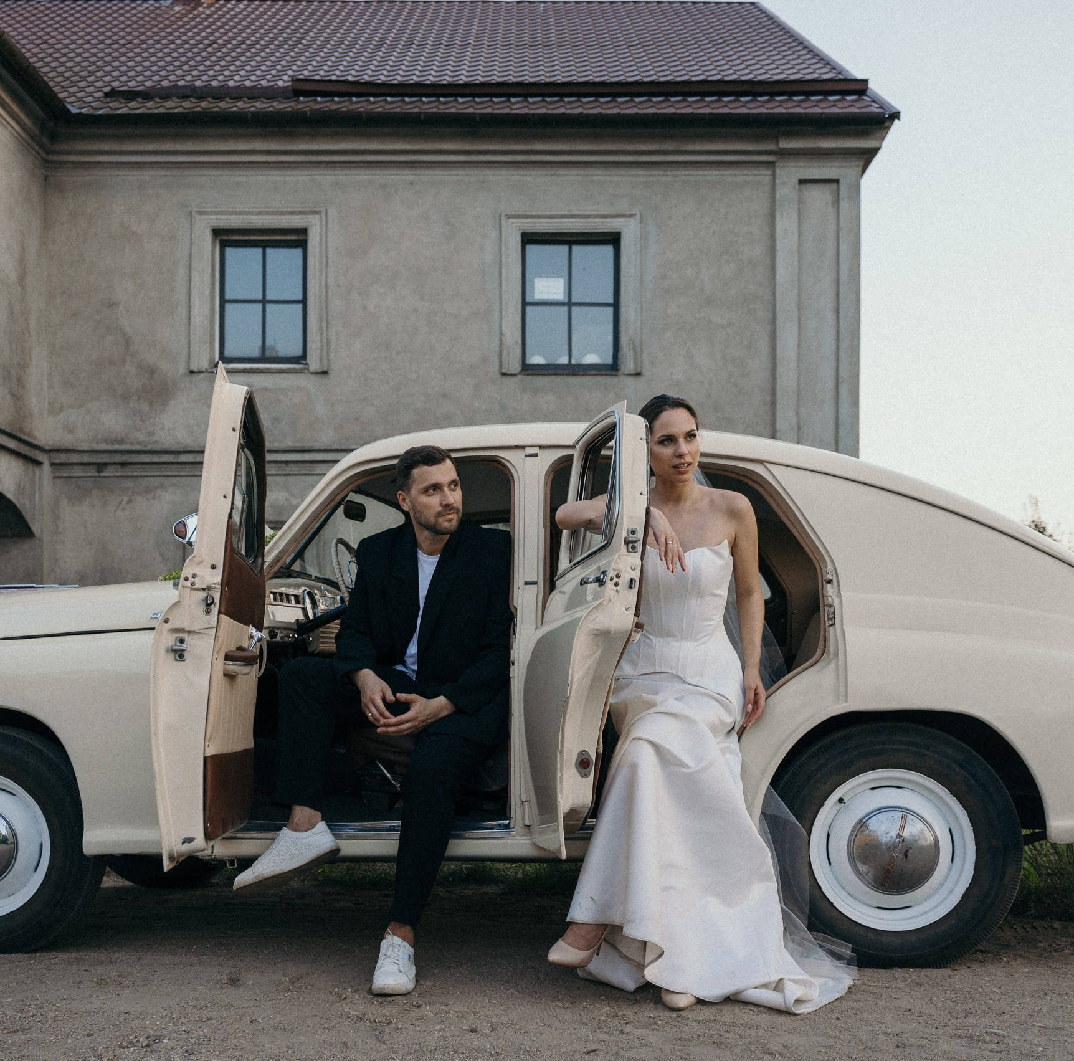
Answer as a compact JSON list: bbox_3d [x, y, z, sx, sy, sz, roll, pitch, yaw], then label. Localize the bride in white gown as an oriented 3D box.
[{"bbox_3d":[0.425,0.415,3.280,0.780,1.540,0.700,0,-4,3],"label":"bride in white gown"}]

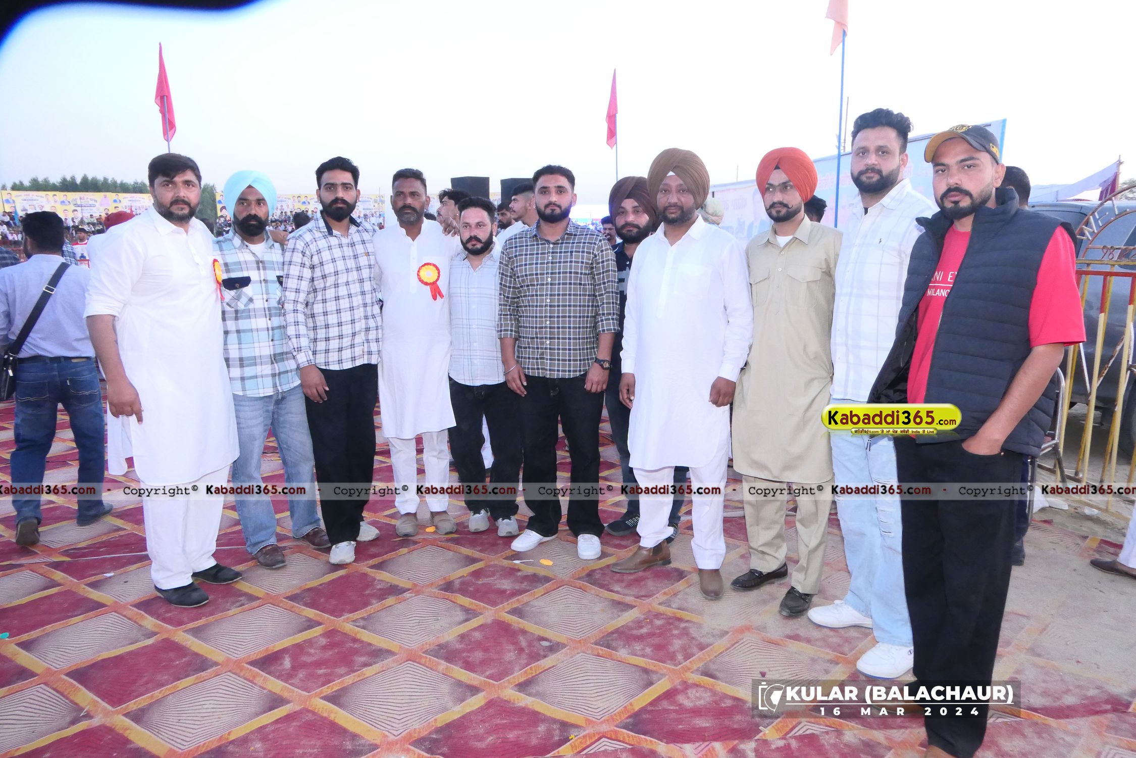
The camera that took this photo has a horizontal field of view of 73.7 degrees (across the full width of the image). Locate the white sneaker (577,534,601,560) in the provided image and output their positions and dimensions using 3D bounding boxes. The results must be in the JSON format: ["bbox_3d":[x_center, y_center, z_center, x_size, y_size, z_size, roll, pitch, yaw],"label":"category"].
[{"bbox_3d":[0.095,0.729,3.479,0.106,0.107,0.288,-1,11,-2],"label":"white sneaker"}]

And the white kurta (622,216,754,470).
[{"bbox_3d":[0.496,-0.150,3.125,0.500,0.990,0.310,3,11,21],"label":"white kurta"}]

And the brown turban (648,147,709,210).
[{"bbox_3d":[0.441,-0.798,3.013,0.245,0.215,0.265,1,10,11],"label":"brown turban"}]

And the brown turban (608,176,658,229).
[{"bbox_3d":[0.299,-0.798,3.429,0.225,0.215,0.250,2,7,14],"label":"brown turban"}]

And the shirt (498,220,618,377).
[{"bbox_3d":[-0.046,-0.366,3.454,0.520,0.690,0.270,0,10,4],"label":"shirt"}]

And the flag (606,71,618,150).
[{"bbox_3d":[0.609,-3.772,10.600,0.170,1.100,0.170,-1,10,0],"label":"flag"}]

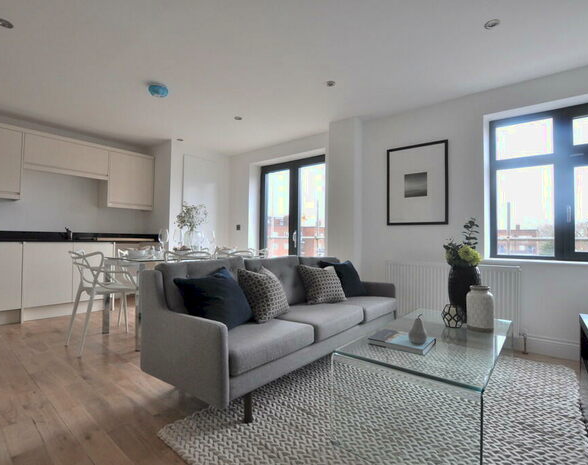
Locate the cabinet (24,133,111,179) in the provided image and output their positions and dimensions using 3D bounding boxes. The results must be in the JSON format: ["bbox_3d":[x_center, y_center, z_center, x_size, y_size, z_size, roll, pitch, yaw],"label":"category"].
[{"bbox_3d":[-2.967,-0.927,3.803,0.330,0.410,0.860,0,-2,40],"label":"cabinet"}]

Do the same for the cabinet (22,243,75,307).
[{"bbox_3d":[-3.024,0.481,3.530,0.580,0.723,0.460,0,-2,40],"label":"cabinet"}]

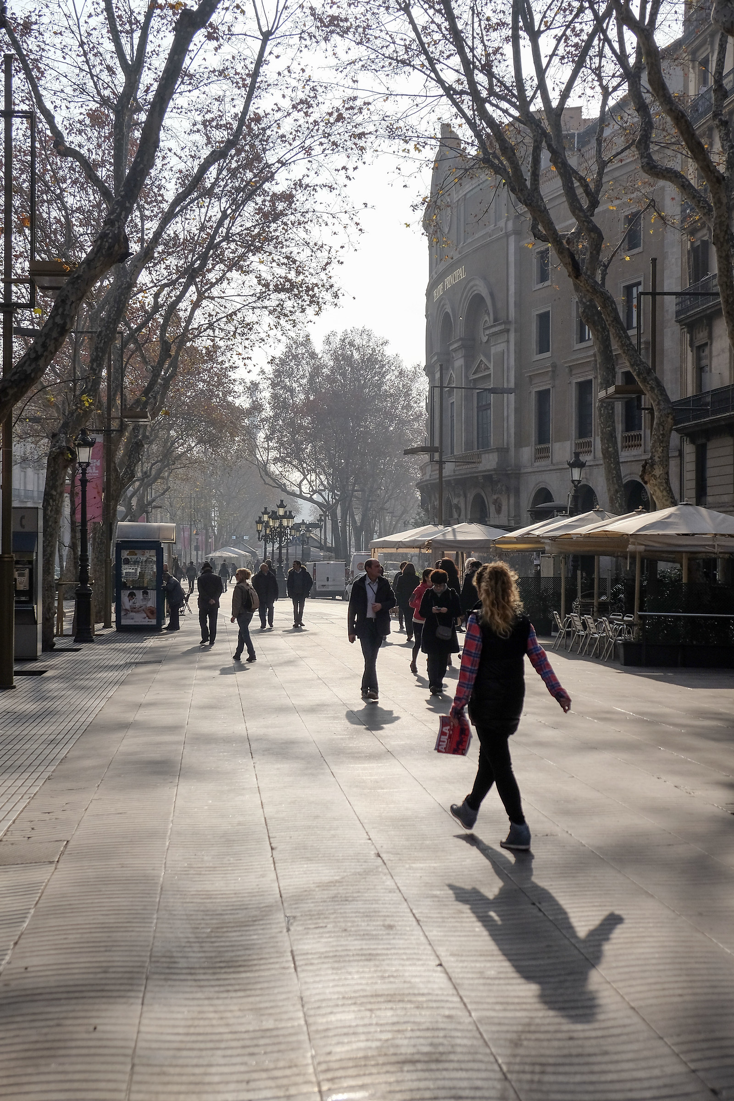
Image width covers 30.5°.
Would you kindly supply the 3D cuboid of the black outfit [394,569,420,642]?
[{"bbox_3d":[0.880,1.220,29.900,0.560,1.630,0.460,0,0,-7],"label":"black outfit"}]

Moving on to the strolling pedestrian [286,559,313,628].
[{"bbox_3d":[-1.840,1.250,36.900,0.670,1.620,0.420,0,0,-5],"label":"strolling pedestrian"}]

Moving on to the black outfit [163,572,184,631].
[{"bbox_3d":[-5.060,1.350,35.100,0.570,1.480,0.500,0,0,14],"label":"black outfit"}]

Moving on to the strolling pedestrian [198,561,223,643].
[{"bbox_3d":[-3.294,1.176,28.300,0.540,1.556,0.400,0,0,-6],"label":"strolling pedestrian"}]

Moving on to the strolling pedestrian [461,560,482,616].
[{"bbox_3d":[1.830,1.050,23.500,0.550,1.760,0.500,0,0,-6],"label":"strolling pedestrian"}]

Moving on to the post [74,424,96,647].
[{"bbox_3d":[-6.062,-0.330,28.900,0.480,4.600,0.480,0,0,-7],"label":"post"}]

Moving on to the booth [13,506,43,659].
[{"bbox_3d":[-6.134,0.587,23.950,0.580,2.660,0.650,0,0,-7],"label":"booth"}]

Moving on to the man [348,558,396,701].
[{"bbox_3d":[0.060,0.975,16.850,0.600,1.740,0.480,0,0,-3],"label":"man"}]

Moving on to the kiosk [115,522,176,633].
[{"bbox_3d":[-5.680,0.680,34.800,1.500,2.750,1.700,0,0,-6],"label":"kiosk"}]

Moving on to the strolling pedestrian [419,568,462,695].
[{"bbox_3d":[0.951,1.047,17.400,0.560,1.600,0.450,0,0,-1],"label":"strolling pedestrian"}]

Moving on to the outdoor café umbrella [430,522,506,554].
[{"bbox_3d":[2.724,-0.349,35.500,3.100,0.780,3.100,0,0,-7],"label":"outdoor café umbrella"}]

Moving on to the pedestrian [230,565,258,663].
[{"bbox_3d":[-2.160,1.130,23.700,0.530,1.650,0.500,0,-1,30],"label":"pedestrian"}]

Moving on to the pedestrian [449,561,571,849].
[{"bbox_3d":[0.855,0.910,8.100,0.660,1.690,0.680,0,-1,-25],"label":"pedestrian"}]

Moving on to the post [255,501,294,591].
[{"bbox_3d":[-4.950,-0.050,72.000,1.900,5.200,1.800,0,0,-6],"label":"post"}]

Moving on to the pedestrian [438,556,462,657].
[{"bbox_3d":[1.381,1.017,22.500,0.500,1.770,0.450,0,0,-6],"label":"pedestrian"}]

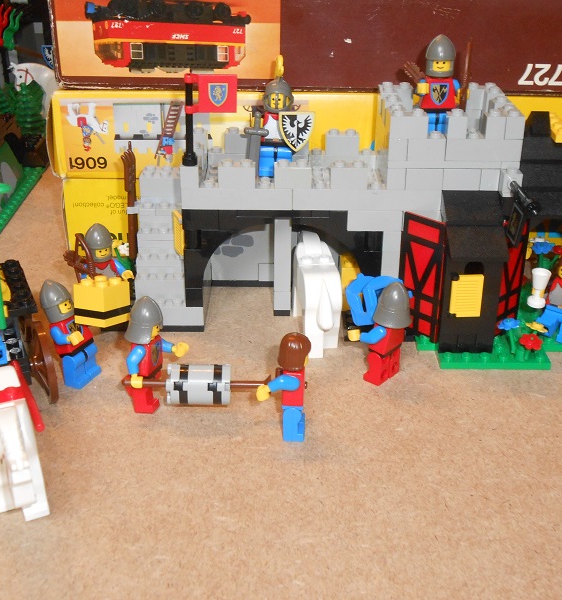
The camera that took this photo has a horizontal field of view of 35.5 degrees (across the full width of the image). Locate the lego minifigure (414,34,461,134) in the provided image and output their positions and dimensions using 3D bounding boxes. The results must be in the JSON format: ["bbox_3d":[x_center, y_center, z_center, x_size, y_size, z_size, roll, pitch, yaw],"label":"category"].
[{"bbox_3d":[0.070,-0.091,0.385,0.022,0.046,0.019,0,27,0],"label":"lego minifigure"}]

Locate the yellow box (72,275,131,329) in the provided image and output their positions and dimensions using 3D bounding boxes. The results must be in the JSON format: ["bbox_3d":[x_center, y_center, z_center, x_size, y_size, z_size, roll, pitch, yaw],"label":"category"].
[{"bbox_3d":[-0.074,0.000,0.364,0.016,0.018,0.016,7,13,30],"label":"yellow box"}]

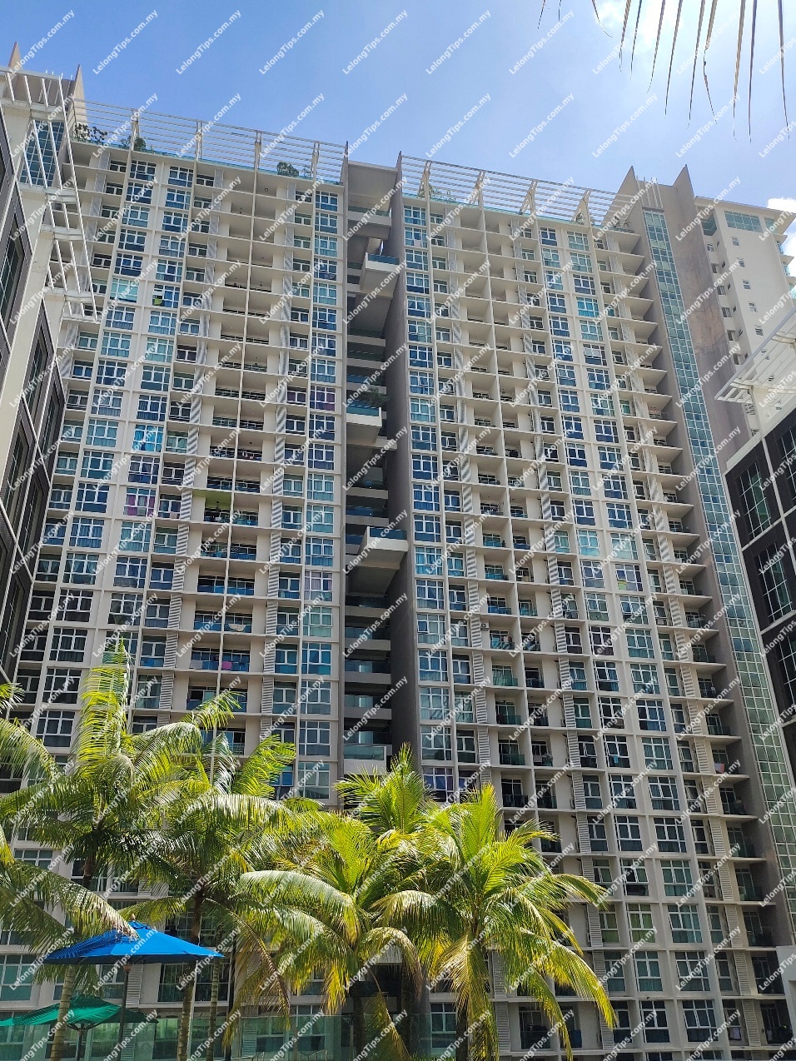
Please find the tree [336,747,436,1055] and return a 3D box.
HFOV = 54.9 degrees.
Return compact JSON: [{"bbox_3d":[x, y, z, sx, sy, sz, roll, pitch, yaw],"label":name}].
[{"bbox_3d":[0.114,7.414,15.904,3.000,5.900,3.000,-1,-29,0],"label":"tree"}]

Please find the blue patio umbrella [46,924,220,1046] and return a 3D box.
[{"bbox_3d":[-4.064,7.097,11.290,2.650,2.500,2.650,-1,-29,0],"label":"blue patio umbrella"}]

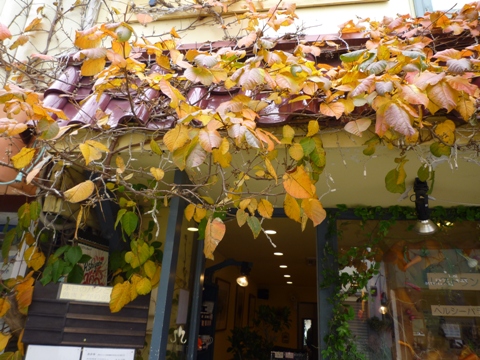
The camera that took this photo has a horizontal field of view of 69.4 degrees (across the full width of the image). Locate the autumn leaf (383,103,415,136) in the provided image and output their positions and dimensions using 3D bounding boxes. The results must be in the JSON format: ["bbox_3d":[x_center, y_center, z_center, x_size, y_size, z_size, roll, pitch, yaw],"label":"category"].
[{"bbox_3d":[0.666,-0.253,1.460,0.122,0.130,0.070,-1,-20,13],"label":"autumn leaf"}]

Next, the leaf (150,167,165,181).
[{"bbox_3d":[-0.391,-0.028,1.650,0.059,0.054,0.030,6,-19,-7],"label":"leaf"}]

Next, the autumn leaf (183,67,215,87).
[{"bbox_3d":[-0.206,-0.531,1.780,0.142,0.085,0.060,4,-22,0],"label":"autumn leaf"}]

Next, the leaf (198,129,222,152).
[{"bbox_3d":[-0.136,-0.183,1.620,0.105,0.100,0.045,4,-19,-3],"label":"leaf"}]

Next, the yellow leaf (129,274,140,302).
[{"bbox_3d":[-0.507,0.519,1.660,0.070,0.124,0.040,5,-22,-2],"label":"yellow leaf"}]

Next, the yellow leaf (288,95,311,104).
[{"bbox_3d":[0.279,-0.375,1.620,0.100,0.030,0.050,2,-19,5],"label":"yellow leaf"}]

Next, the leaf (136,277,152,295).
[{"bbox_3d":[-0.446,0.493,1.620,0.066,0.075,0.030,5,-22,-2],"label":"leaf"}]

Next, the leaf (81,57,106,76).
[{"bbox_3d":[-0.793,-0.615,1.880,0.120,0.088,0.045,8,-22,-9],"label":"leaf"}]

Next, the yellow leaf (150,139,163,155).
[{"bbox_3d":[-0.380,-0.153,1.580,0.050,0.068,0.030,5,-22,-3],"label":"yellow leaf"}]

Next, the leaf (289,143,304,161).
[{"bbox_3d":[0.245,-0.123,1.500,0.067,0.078,0.030,0,-22,9],"label":"leaf"}]

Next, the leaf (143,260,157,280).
[{"bbox_3d":[-0.450,0.454,1.740,0.050,0.091,0.040,5,-19,-6],"label":"leaf"}]

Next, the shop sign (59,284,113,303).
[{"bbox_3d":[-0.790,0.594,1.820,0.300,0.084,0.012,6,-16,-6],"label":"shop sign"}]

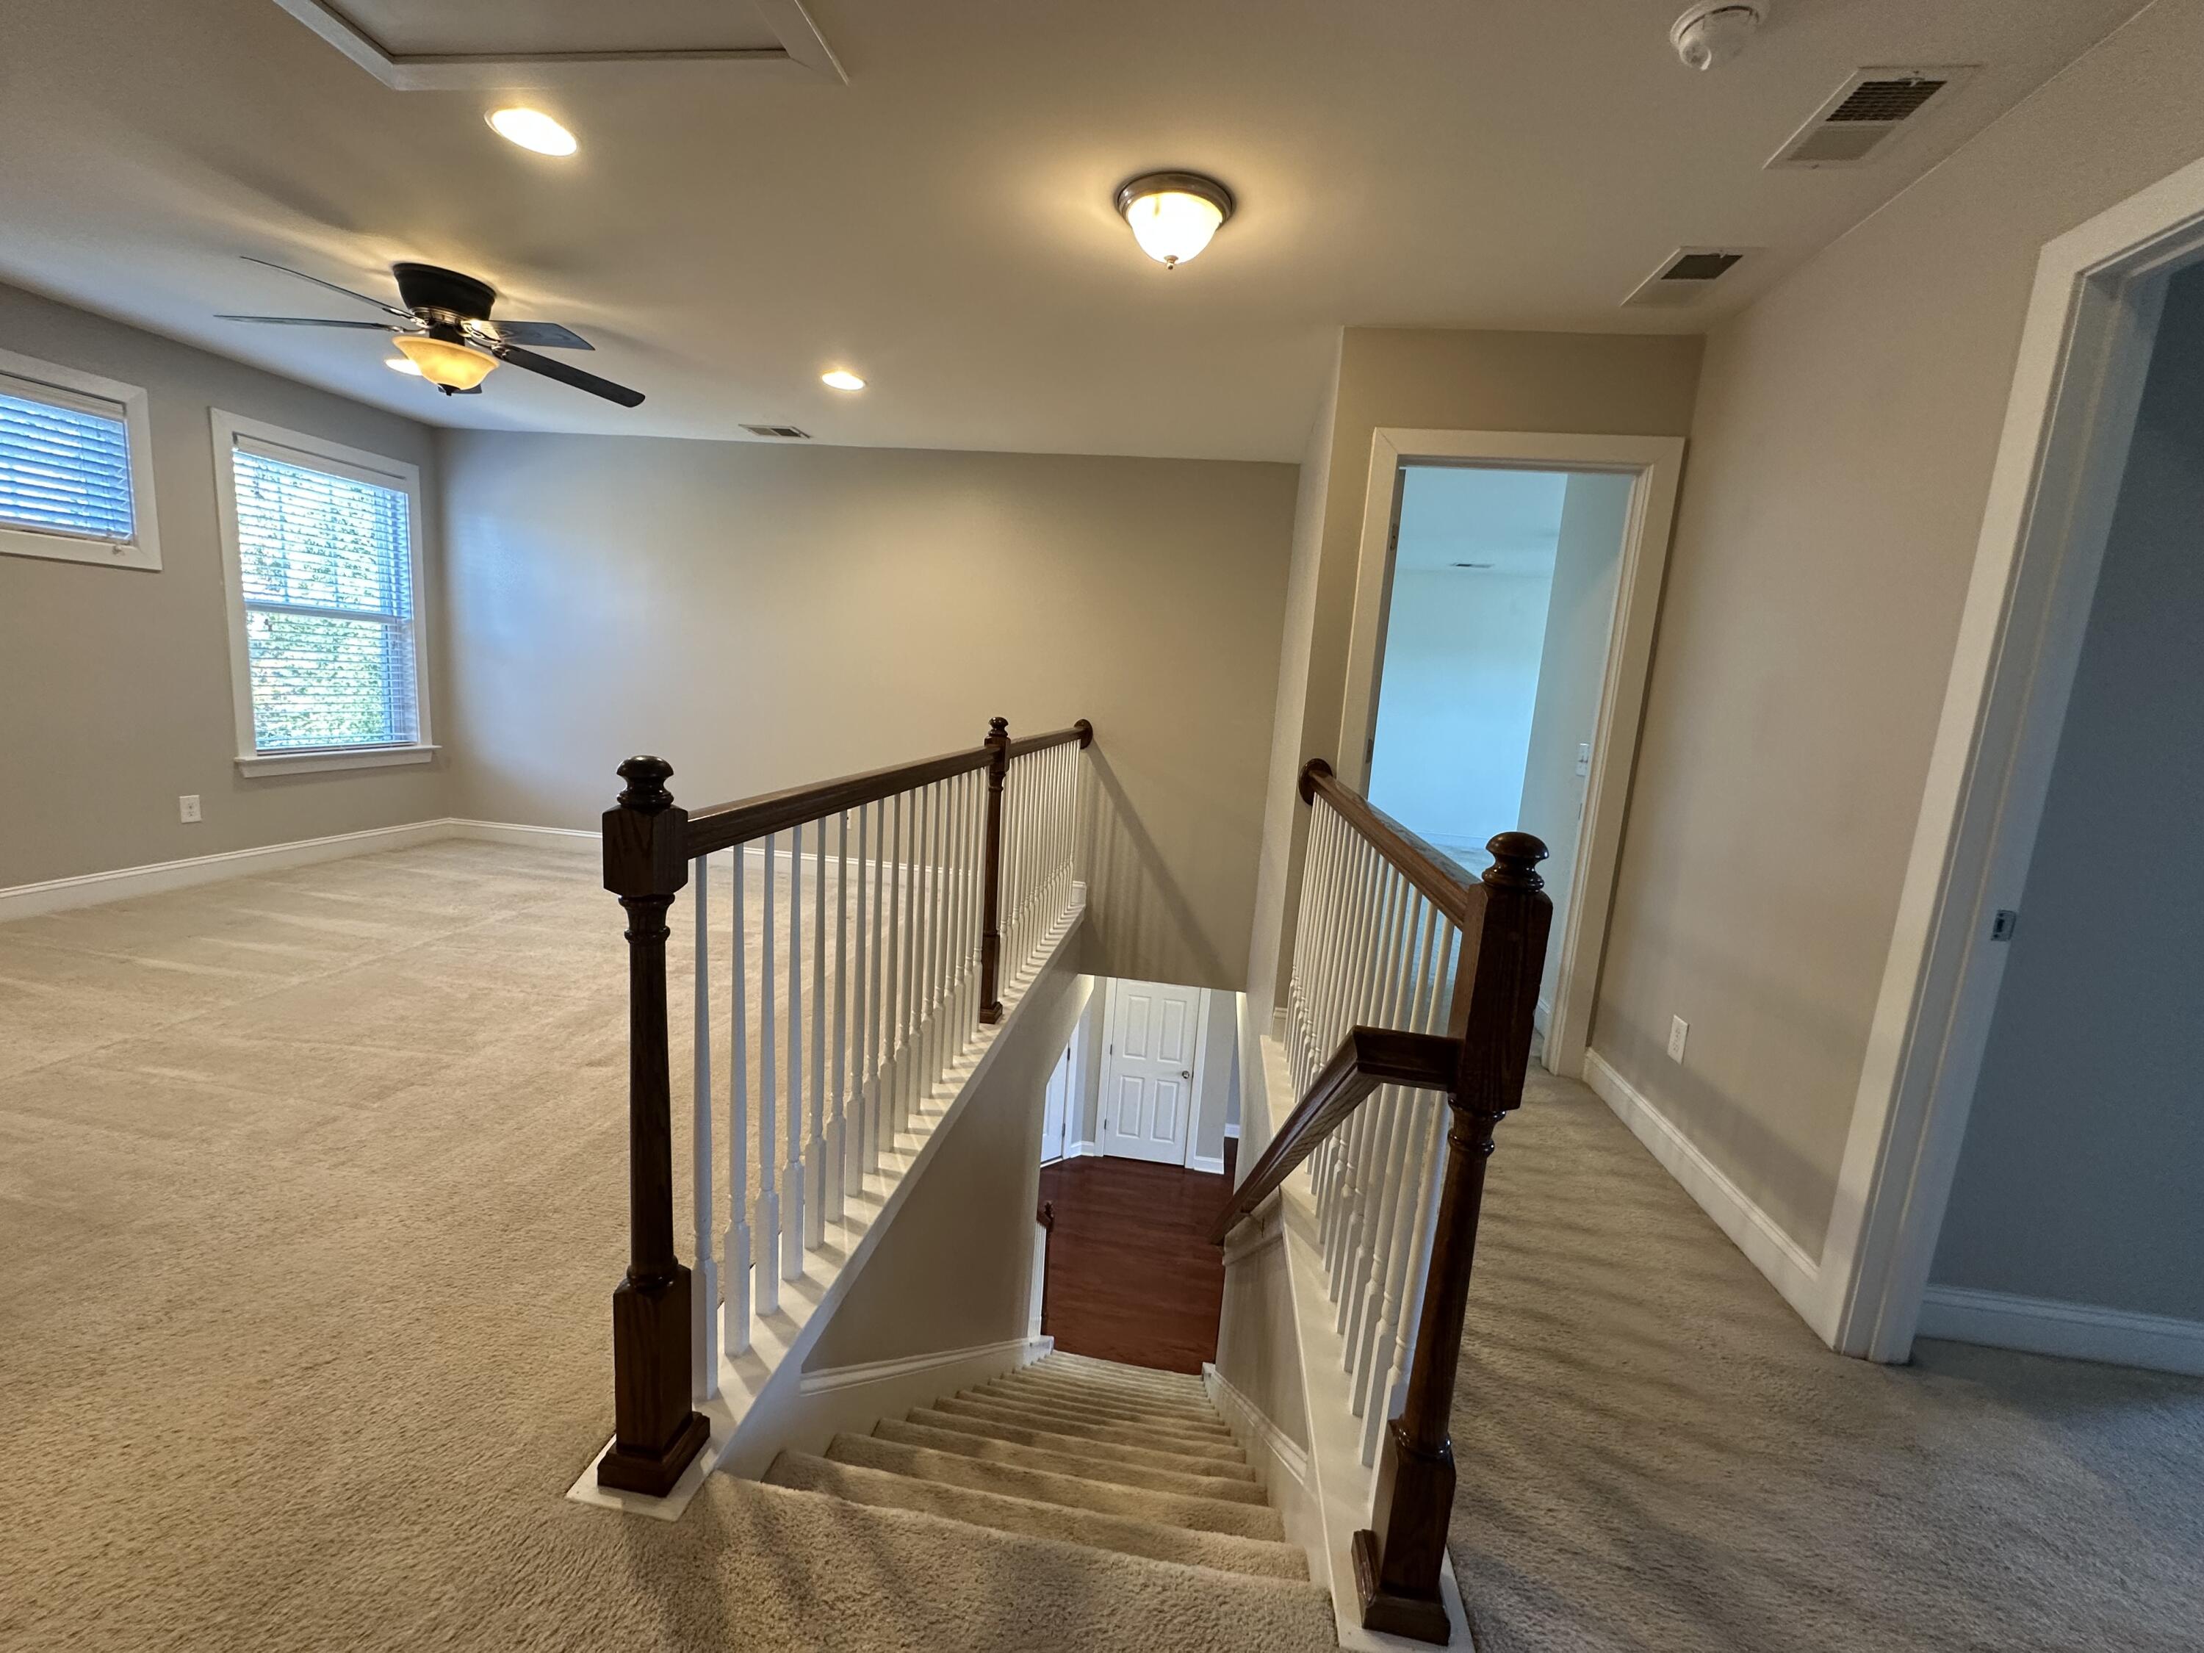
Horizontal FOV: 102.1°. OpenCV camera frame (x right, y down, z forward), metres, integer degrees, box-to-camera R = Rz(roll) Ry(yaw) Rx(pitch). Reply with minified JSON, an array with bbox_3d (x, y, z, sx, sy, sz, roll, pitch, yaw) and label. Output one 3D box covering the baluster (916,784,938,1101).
[{"bbox_3d":[-0.476,0.326,2.500,0.032,0.931,0.032,5,9,7],"label":"baluster"}]

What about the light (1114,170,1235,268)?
[{"bbox_3d":[0.179,-1.496,2.262,0.307,0.146,0.307,5,9,7],"label":"light"}]

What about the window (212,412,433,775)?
[{"bbox_3d":[-4.087,-1.151,4.745,0.104,1.690,1.110,5,9,7],"label":"window"}]

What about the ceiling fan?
[{"bbox_3d":[-2.288,-1.686,3.064,1.299,0.368,1.257,5,9,7],"label":"ceiling fan"}]

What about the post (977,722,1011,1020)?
[{"bbox_3d":[-0.381,0.159,3.143,0.100,1.082,0.100,5,9,7],"label":"post"}]

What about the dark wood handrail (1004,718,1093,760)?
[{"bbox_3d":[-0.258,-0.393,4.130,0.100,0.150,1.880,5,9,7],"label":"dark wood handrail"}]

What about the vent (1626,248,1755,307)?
[{"bbox_3d":[1.595,-1.489,2.437,0.195,0.022,0.348,5,9,7],"label":"vent"}]

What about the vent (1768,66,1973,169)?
[{"bbox_3d":[1.504,-1.393,1.772,0.195,0.022,0.327,5,9,7],"label":"vent"}]

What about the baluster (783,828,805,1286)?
[{"bbox_3d":[-0.584,0.440,1.711,0.032,0.931,0.032,5,9,7],"label":"baluster"}]

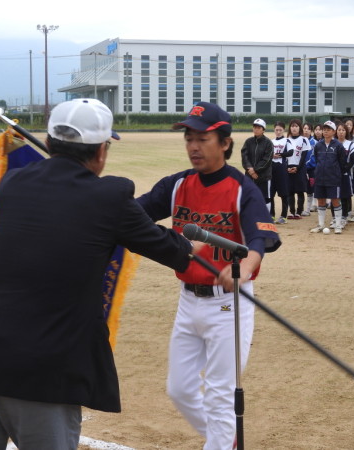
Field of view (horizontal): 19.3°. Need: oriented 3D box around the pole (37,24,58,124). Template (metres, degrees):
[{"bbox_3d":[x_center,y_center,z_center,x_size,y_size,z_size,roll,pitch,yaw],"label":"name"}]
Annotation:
[{"bbox_3d":[-12.950,-14.771,103.459,2.200,10.100,0.900,-1,6,-10],"label":"pole"}]

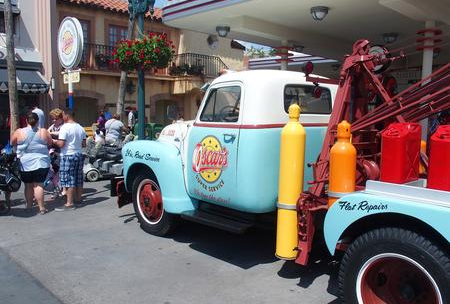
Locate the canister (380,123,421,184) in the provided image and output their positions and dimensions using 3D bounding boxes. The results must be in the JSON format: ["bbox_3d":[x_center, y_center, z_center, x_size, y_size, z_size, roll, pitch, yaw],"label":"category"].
[{"bbox_3d":[1.473,0.004,3.033,0.345,0.465,0.170,-5,9,-43],"label":"canister"}]

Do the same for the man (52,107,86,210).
[{"bbox_3d":[-2.604,0.125,6.112,0.420,1.670,0.520,6,8,36],"label":"man"}]

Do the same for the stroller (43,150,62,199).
[{"bbox_3d":[-3.223,0.375,6.687,0.500,0.960,0.750,-2,7,-24],"label":"stroller"}]

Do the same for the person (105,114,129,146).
[{"bbox_3d":[-2.555,-0.173,8.444,0.800,1.370,0.550,-3,8,-30],"label":"person"}]

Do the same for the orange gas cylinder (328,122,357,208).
[{"bbox_3d":[0.981,0.169,3.032,0.220,0.843,0.220,6,9,43],"label":"orange gas cylinder"}]

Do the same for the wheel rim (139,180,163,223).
[{"bbox_3d":[-0.959,0.661,4.886,0.590,0.590,0.170,7,9,43],"label":"wheel rim"}]

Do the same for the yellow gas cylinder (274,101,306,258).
[{"bbox_3d":[0.608,0.283,3.339,0.220,1.425,0.220,2,6,0],"label":"yellow gas cylinder"}]

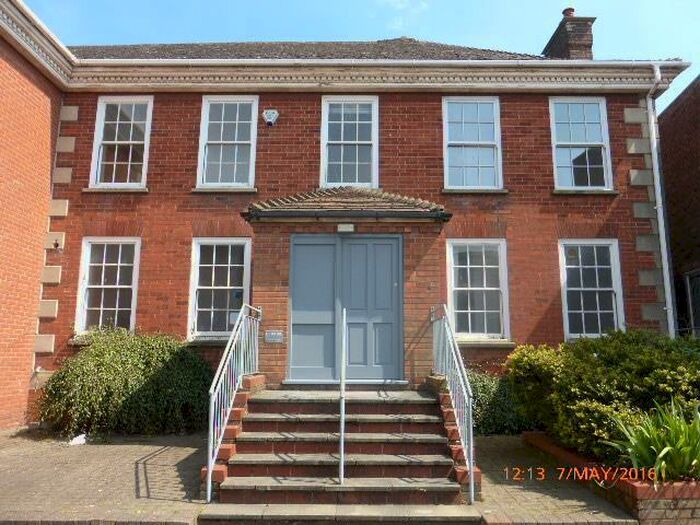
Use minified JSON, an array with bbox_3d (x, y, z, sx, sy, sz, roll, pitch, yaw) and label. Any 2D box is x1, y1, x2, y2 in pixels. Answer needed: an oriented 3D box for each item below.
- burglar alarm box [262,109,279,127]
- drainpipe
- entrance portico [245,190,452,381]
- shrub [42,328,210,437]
[{"bbox_3d":[-1.448,-2.640,9.211,0.305,0.345,0.130,0,-10,1],"label":"burglar alarm box"},{"bbox_3d":[5.396,-0.392,8.541,0.120,6.230,0.480,0,-10,1],"label":"drainpipe"},{"bbox_3d":[-0.043,0.178,7.651,2.795,3.260,2.210,0,-10,1],"label":"entrance portico"},{"bbox_3d":[-3.488,1.845,7.985,2.830,1.610,1.040,0,-10,1],"label":"shrub"}]

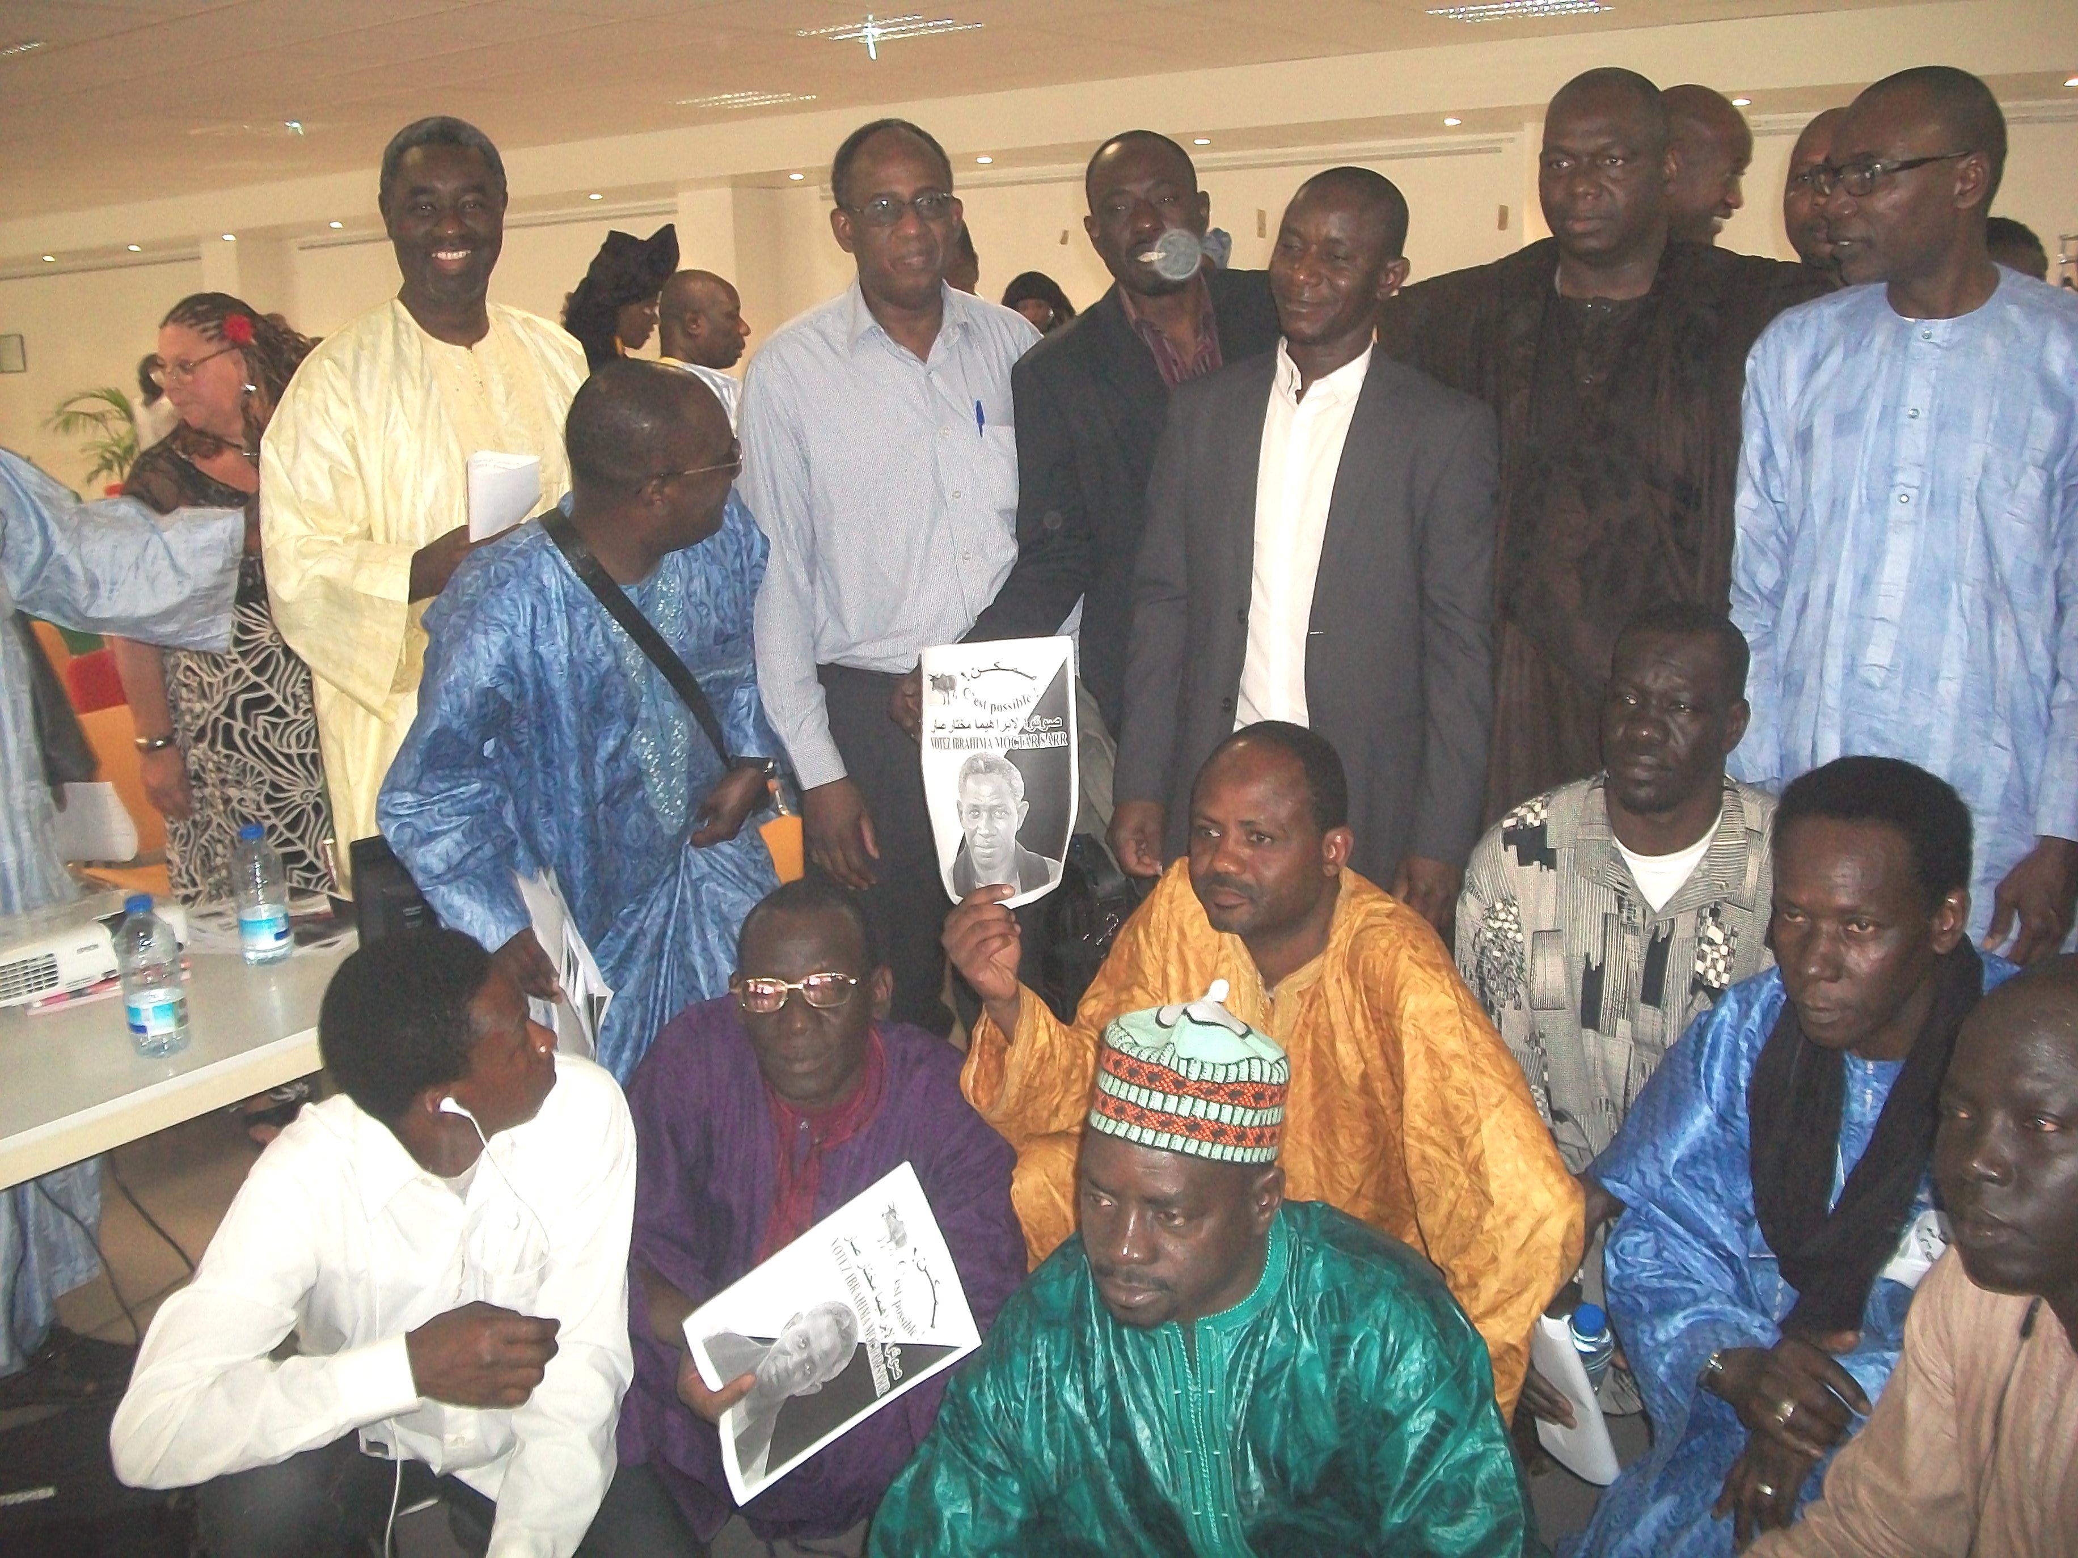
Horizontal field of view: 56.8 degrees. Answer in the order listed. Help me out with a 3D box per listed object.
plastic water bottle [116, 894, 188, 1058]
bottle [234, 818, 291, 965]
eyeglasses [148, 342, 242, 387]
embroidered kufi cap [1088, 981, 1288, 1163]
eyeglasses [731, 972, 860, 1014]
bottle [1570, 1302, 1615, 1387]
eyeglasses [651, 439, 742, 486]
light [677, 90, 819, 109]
[{"bbox_3d":[-1.014,0.220,2.189,0.065,0.181,0.065,-2,13,0],"label":"plastic water bottle"},{"bbox_3d":[-1.019,0.145,2.514,0.065,0.181,0.065,-2,13,0],"label":"bottle"},{"bbox_3d":[-1.424,-0.722,3.298,0.138,0.042,0.135,6,33,31],"label":"eyeglasses"},{"bbox_3d":[0.148,0.281,1.860,0.180,0.145,0.190,8,4,-1],"label":"embroidered kufi cap"},{"bbox_3d":[-0.279,0.243,2.287,0.138,0.042,0.135,2,3,1],"label":"eyeglasses"},{"bbox_3d":[0.573,0.626,2.020,0.060,0.185,0.060,-2,29,0],"label":"bottle"},{"bbox_3d":[-0.442,-0.370,2.285,0.135,0.042,0.138,-15,17,-21],"label":"eyeglasses"},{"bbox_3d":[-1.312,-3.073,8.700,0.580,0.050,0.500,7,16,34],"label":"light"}]

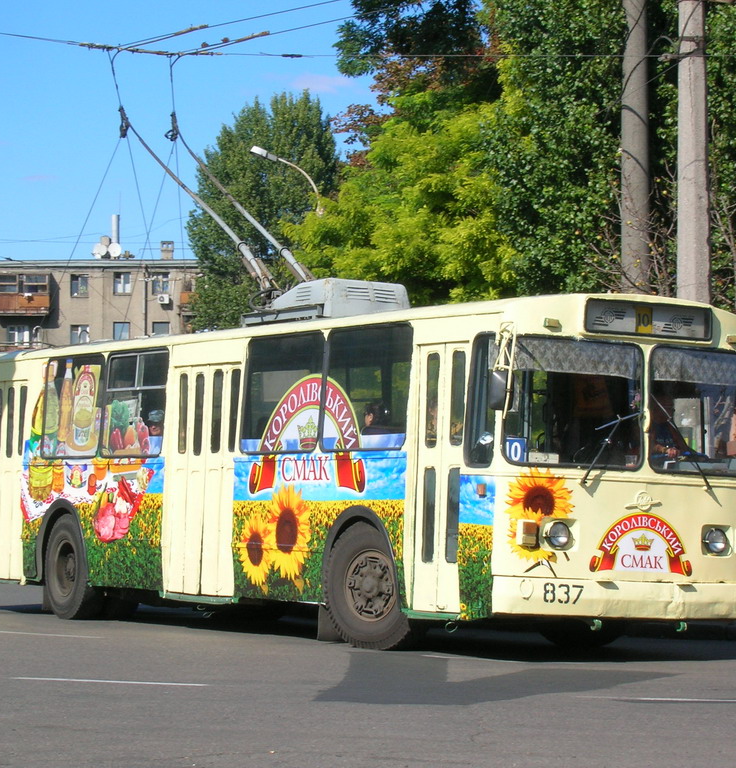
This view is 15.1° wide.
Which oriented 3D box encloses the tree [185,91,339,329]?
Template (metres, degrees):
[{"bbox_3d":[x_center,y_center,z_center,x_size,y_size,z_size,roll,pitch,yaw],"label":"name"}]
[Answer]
[{"bbox_3d":[-3.050,-2.200,88.000,5.700,14.100,5.700,0,-2,-2],"label":"tree"}]

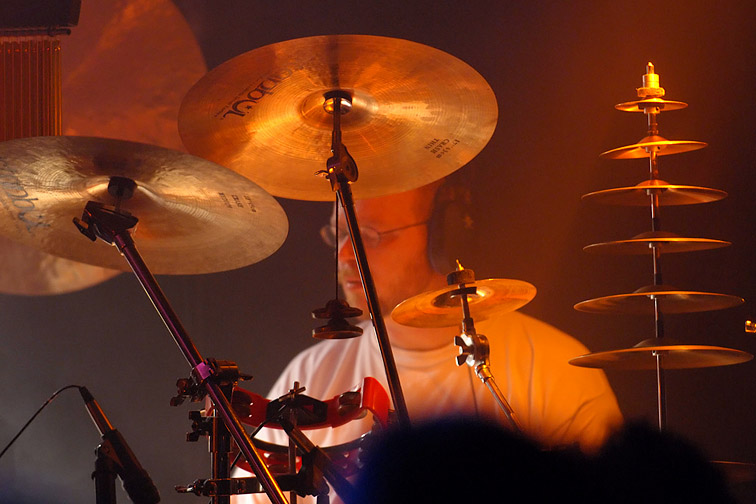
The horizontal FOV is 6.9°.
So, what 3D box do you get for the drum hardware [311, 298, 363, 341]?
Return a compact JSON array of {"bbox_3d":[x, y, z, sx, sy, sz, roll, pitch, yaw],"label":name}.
[{"bbox_3d":[-0.054,0.089,8.450,0.069,0.050,0.069,0,-8,0],"label":"drum hardware"}]

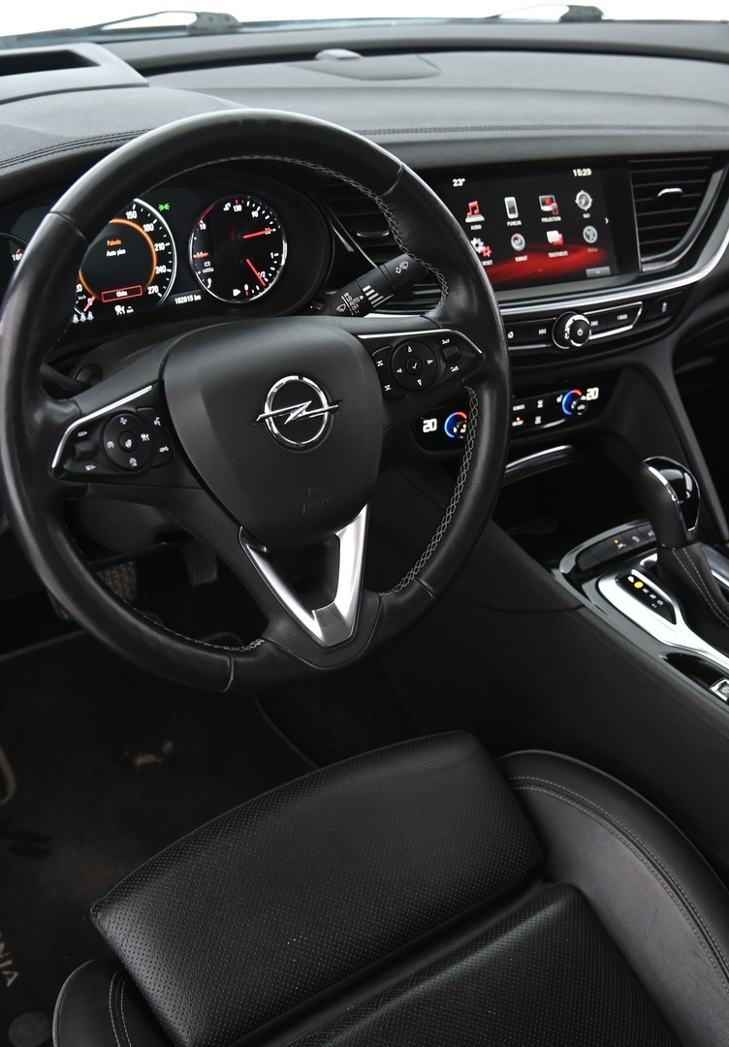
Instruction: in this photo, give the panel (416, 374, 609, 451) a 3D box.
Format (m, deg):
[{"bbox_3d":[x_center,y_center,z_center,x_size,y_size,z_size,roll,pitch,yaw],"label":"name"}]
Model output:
[{"bbox_3d":[0.154,-0.116,1.063,0.237,0.052,0.040,-12,26,-22],"label":"panel"}]

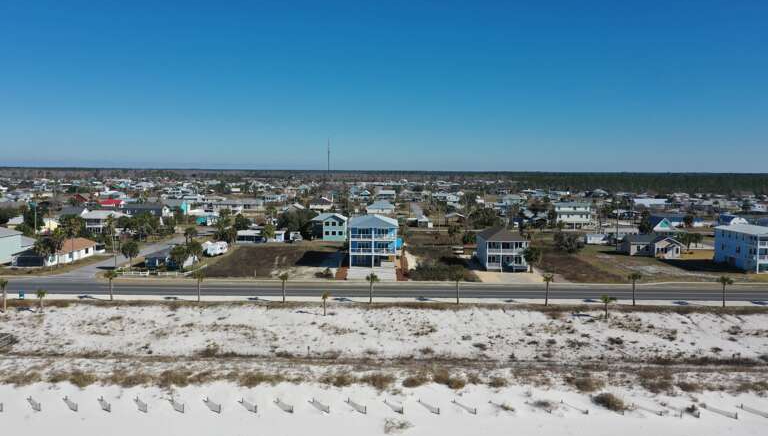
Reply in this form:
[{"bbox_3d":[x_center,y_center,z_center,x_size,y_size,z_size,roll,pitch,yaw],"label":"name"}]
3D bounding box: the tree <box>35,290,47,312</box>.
[{"bbox_3d":[-54.276,13.129,94.401,1.820,3.870,1.910,0,5,0],"label":"tree"}]

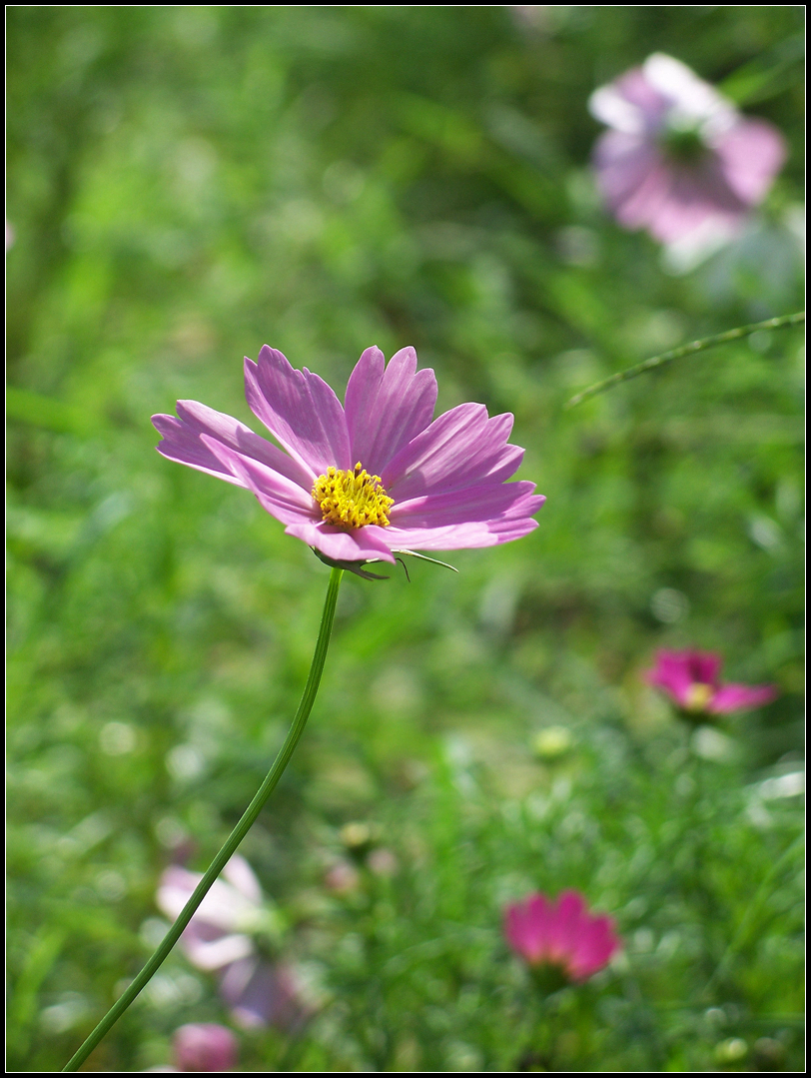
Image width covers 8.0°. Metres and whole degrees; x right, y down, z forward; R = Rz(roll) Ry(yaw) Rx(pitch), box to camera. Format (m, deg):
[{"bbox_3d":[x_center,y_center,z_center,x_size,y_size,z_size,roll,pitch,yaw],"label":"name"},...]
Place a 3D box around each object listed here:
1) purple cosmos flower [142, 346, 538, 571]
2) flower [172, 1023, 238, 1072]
[{"bbox_3d":[-0.012,-0.007,1.100,0.075,0.026,0.072,10,32,0],"label":"purple cosmos flower"},{"bbox_3d":[-0.069,0.178,2.000,0.024,0.022,0.024,0,20,0],"label":"flower"}]

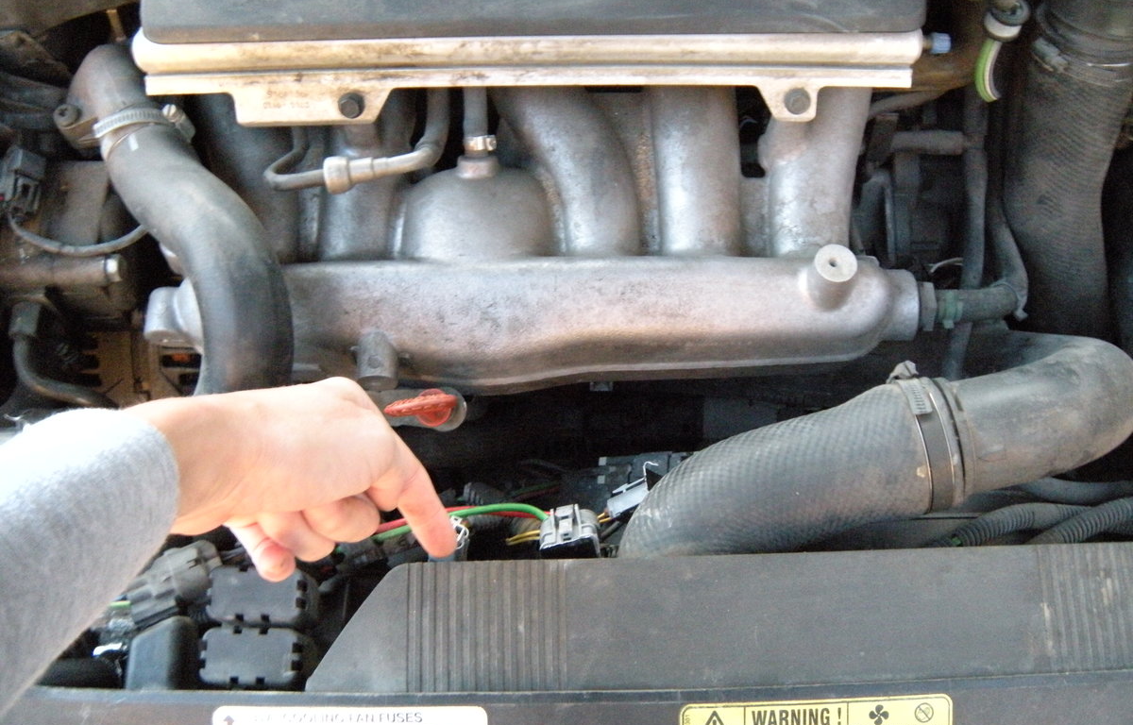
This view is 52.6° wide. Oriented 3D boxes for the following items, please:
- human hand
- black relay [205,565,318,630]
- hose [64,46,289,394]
[{"bbox_3d":[-0.133,0.055,0.555,0.157,0.075,0.092,7,67,-15],"label":"human hand"},{"bbox_3d":[-0.156,0.123,0.590,0.049,0.042,0.030,0,69,0],"label":"black relay"},{"bbox_3d":[-0.215,-0.077,0.650,0.105,0.080,0.215,-18,69,-7],"label":"hose"}]

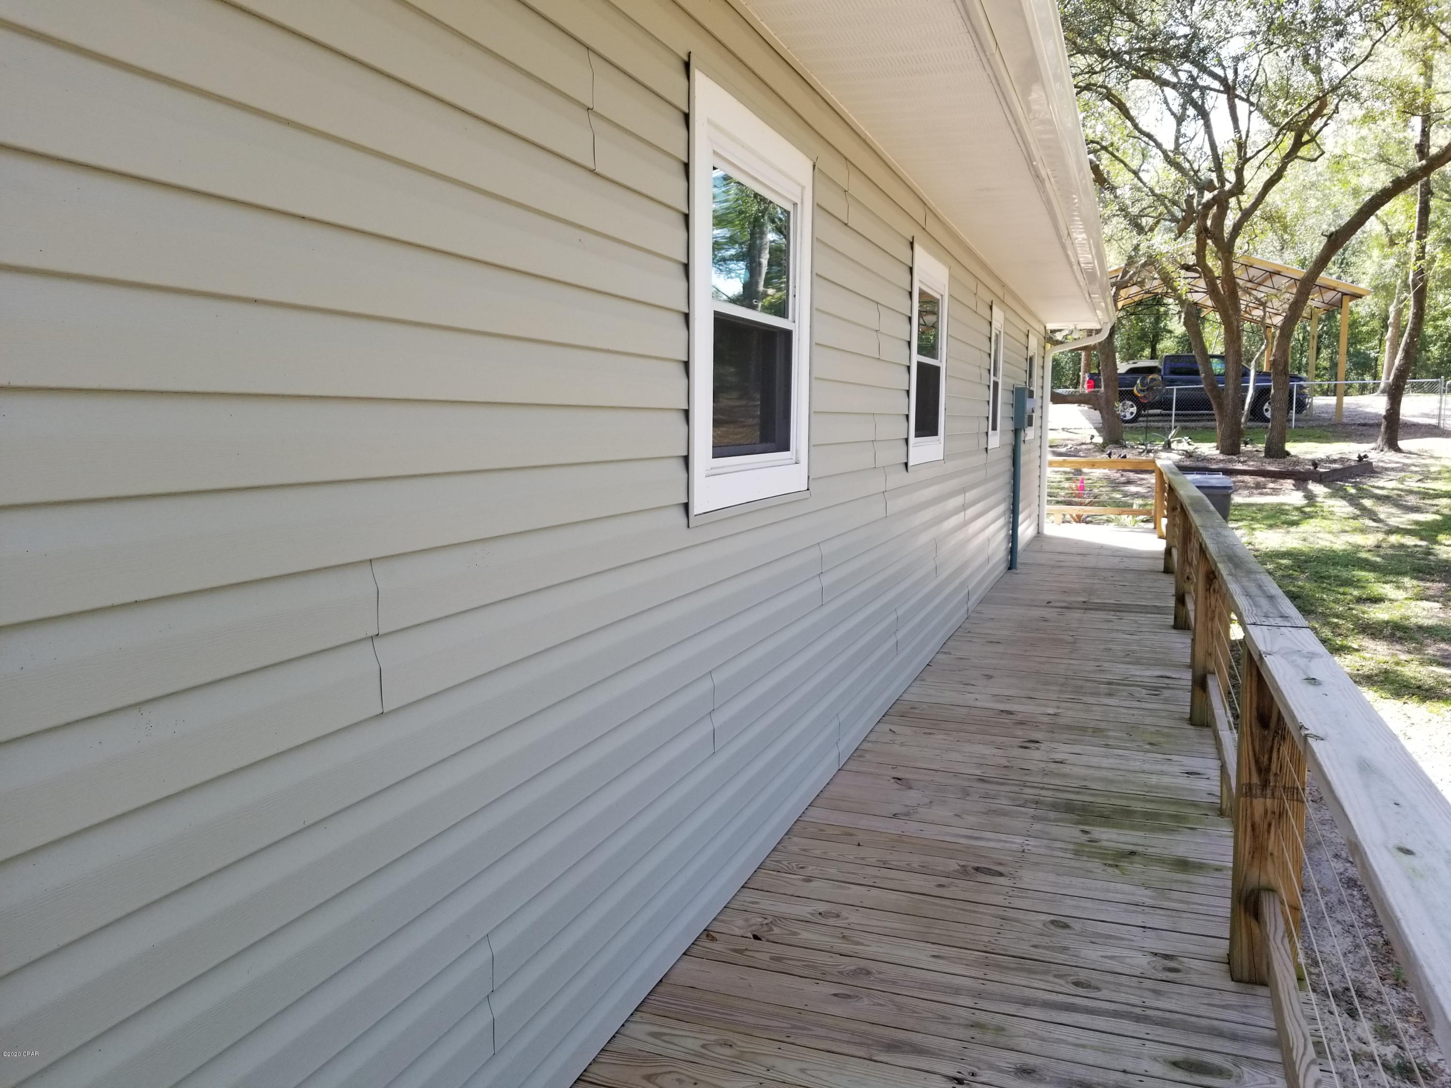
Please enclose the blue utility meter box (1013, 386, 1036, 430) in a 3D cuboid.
[{"bbox_3d":[2.662,-1.204,9.688,0.175,0.380,0.260,3,7,20],"label":"blue utility meter box"}]

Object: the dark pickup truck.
[{"bbox_3d":[13.692,-4.511,31.821,5.930,1.970,2.050,3,7,20],"label":"dark pickup truck"}]

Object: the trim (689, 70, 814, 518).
[{"bbox_3d":[0.072,-0.663,3.151,0.080,1.070,1.018,3,7,20],"label":"trim"}]

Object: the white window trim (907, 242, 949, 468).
[{"bbox_3d":[1.046,-0.961,5.734,0.080,1.070,1.010,3,7,20],"label":"white window trim"}]

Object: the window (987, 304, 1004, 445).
[{"bbox_3d":[2.059,-1.274,8.417,0.080,1.069,0.733,3,7,20],"label":"window"}]

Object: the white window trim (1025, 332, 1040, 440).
[{"bbox_3d":[3.132,-1.610,11.260,0.080,1.072,0.943,3,7,20],"label":"white window trim"}]

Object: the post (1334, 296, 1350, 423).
[{"bbox_3d":[16.220,-4.846,28.682,0.145,3.274,0.145,3,7,20],"label":"post"}]

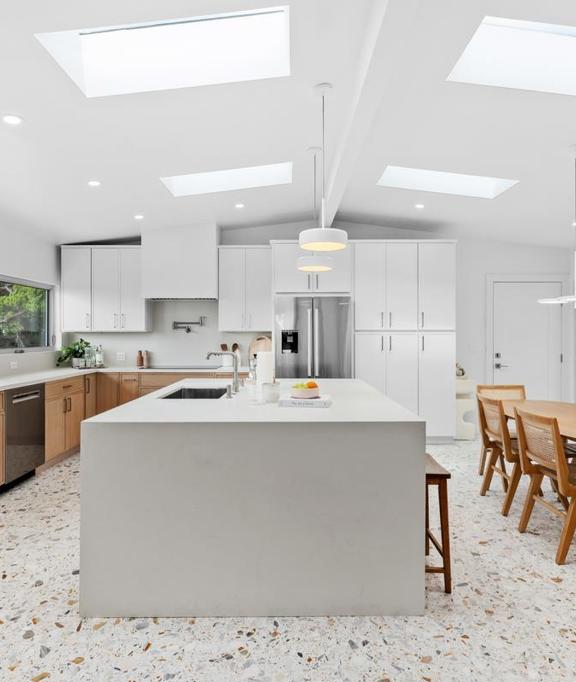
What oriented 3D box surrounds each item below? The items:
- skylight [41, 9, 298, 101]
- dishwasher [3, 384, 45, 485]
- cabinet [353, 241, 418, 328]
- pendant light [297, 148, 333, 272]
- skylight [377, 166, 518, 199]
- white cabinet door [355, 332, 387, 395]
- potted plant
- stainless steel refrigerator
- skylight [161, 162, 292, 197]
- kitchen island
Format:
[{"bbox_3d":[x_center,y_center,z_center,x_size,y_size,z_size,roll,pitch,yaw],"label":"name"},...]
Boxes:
[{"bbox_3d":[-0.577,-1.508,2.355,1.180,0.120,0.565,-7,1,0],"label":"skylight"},{"bbox_3d":[-2.601,0.804,4.031,0.605,0.773,0.610,0,1,0],"label":"dishwasher"},{"bbox_3d":[1.179,-0.656,5.728,0.743,1.054,0.607,0,1,0],"label":"cabinet"},{"bbox_3d":[0.223,-1.070,3.687,0.289,0.959,0.289,0,1,0],"label":"pendant light"},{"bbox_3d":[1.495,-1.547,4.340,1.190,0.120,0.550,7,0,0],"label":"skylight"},{"bbox_3d":[0.992,0.517,5.456,0.367,1.250,0.030,0,1,0],"label":"white cabinet door"},{"bbox_3d":[-2.664,0.155,5.650,0.390,0.370,0.330,0,1,0],"label":"potted plant"},{"bbox_3d":[0.306,0.355,5.697,0.913,1.785,0.710,0,1,0],"label":"stainless steel refrigerator"},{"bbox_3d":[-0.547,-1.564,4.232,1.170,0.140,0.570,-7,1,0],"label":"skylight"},{"bbox_3d":[-0.157,0.828,3.201,1.626,0.926,2.114,0,1,0],"label":"kitchen island"}]

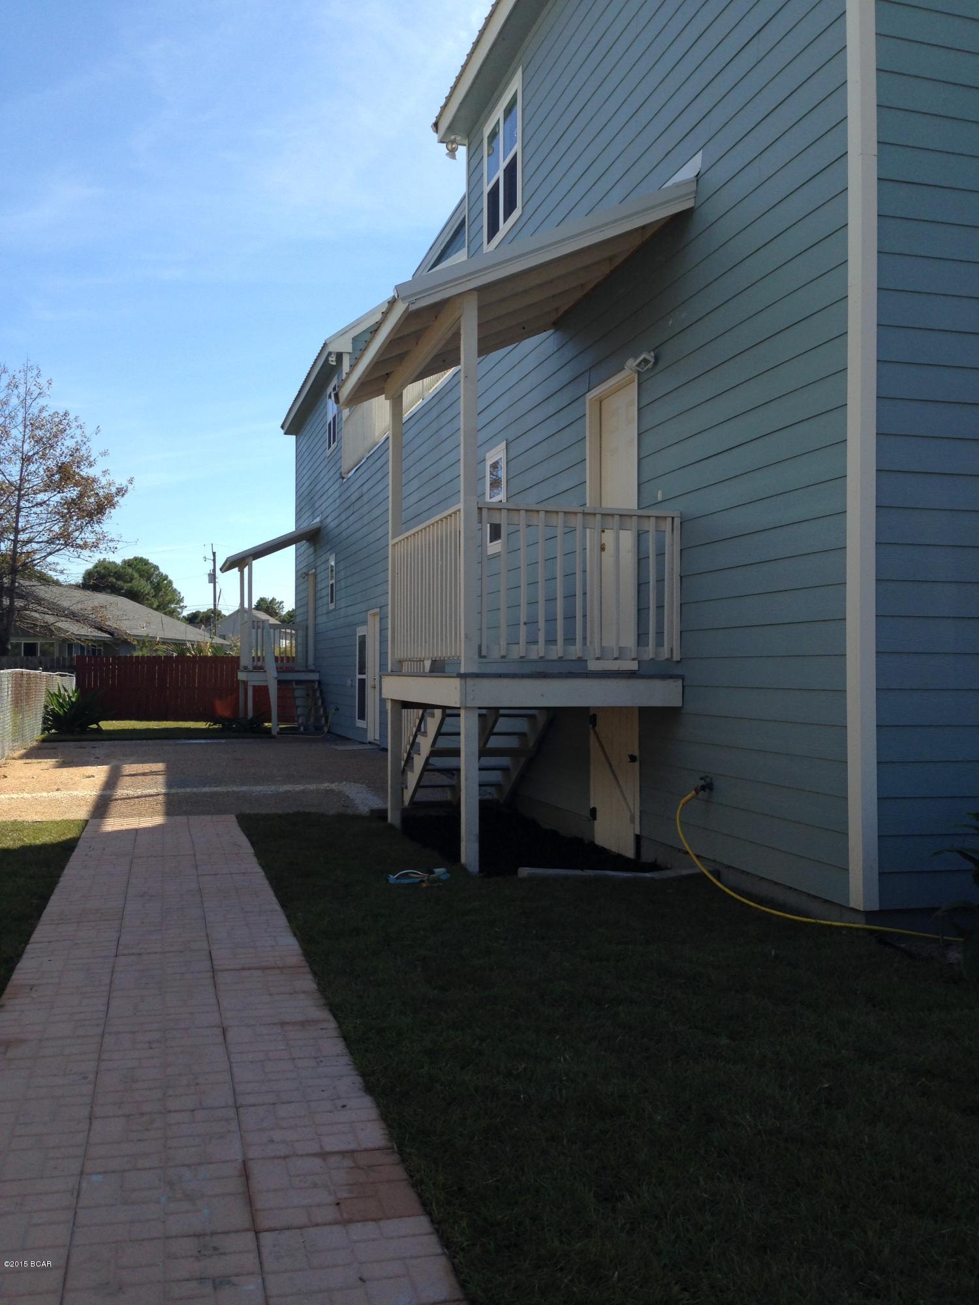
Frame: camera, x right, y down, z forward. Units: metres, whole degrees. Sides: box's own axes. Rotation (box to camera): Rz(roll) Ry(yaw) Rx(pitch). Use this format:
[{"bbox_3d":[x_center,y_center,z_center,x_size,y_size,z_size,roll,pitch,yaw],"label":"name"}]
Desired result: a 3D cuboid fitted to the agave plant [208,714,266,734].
[{"bbox_3d":[-5.226,1.392,25.668,1.300,0.480,1.300,0,-1,-15],"label":"agave plant"}]

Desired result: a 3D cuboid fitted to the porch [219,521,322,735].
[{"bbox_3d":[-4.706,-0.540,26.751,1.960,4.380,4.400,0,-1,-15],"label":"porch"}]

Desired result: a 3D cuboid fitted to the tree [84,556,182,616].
[{"bbox_3d":[-19.524,-1.575,68.039,6.000,7.600,6.000,0,-1,-15],"label":"tree"}]

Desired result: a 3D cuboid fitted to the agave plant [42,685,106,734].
[{"bbox_3d":[-8.793,1.129,26.279,1.350,1.030,1.350,0,-1,-15],"label":"agave plant"}]

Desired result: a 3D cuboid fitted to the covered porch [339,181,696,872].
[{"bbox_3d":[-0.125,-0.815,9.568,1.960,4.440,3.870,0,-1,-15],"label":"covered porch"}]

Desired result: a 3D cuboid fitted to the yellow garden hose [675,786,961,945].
[{"bbox_3d":[1.569,1.077,6.665,0.600,0.550,2.350,0,-1,-15],"label":"yellow garden hose"}]

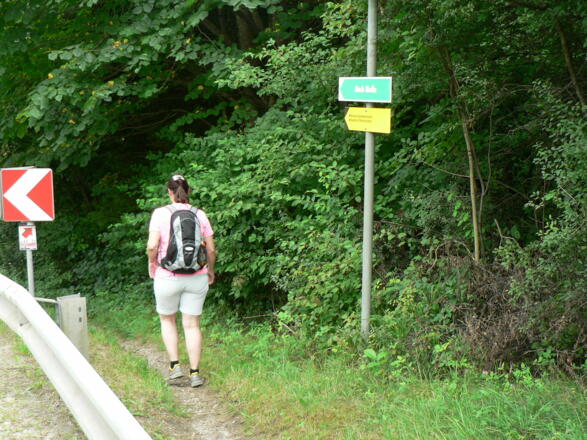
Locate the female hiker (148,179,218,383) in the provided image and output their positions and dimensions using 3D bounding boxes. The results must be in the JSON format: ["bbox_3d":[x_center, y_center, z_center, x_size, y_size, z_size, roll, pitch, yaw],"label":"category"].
[{"bbox_3d":[-0.866,0.478,6.697,0.530,1.650,0.500,-2,10,-12],"label":"female hiker"}]

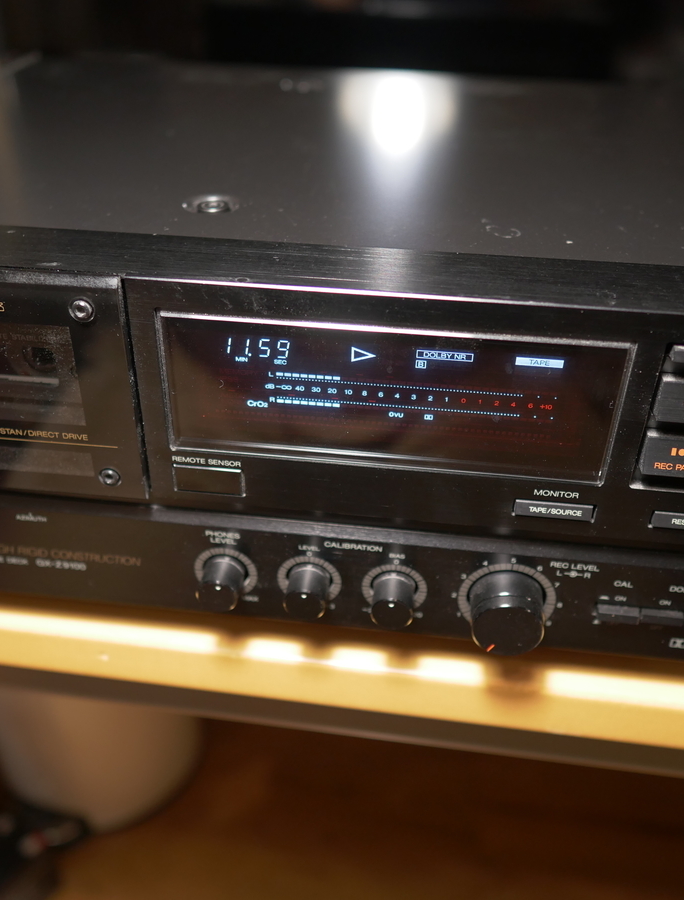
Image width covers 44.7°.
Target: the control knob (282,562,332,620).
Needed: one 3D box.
[{"bbox_3d":[-0.013,0.051,0.298,0.015,0.015,0.013,5,35,4],"label":"control knob"}]

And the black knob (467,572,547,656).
[{"bbox_3d":[0.058,0.059,0.292,0.026,0.026,0.016,5,35,4],"label":"black knob"}]

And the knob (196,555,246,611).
[{"bbox_3d":[-0.043,0.049,0.301,0.015,0.015,0.013,5,35,4],"label":"knob"}]

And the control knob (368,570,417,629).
[{"bbox_3d":[0.018,0.054,0.297,0.015,0.015,0.013,5,35,4],"label":"control knob"}]

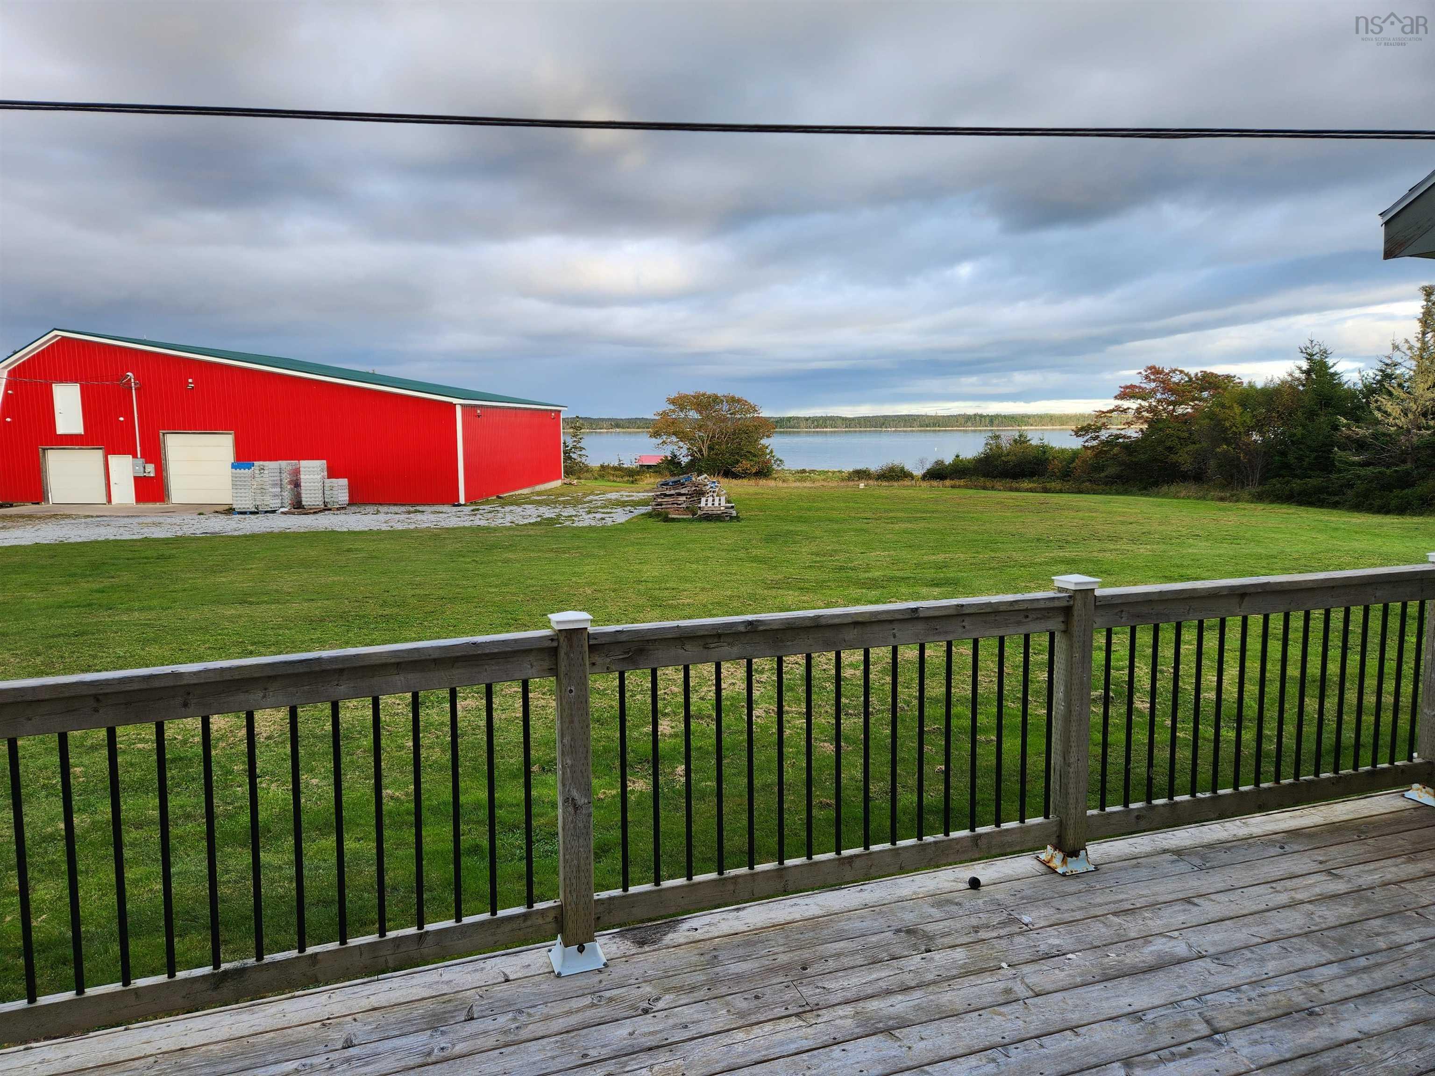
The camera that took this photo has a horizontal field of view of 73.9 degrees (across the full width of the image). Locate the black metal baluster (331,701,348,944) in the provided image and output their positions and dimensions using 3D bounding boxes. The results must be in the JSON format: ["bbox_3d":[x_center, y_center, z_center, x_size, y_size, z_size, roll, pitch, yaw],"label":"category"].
[{"bbox_3d":[-1.067,0.808,2.690,0.019,0.705,0.019,-3,7,-19],"label":"black metal baluster"}]

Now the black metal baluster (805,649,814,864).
[{"bbox_3d":[0.286,0.686,2.975,0.019,0.655,0.019,-3,7,-19],"label":"black metal baluster"}]

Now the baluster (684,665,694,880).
[{"bbox_3d":[-0.088,0.703,2.845,0.019,0.655,0.019,-3,7,-19],"label":"baluster"}]

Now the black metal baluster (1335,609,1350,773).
[{"bbox_3d":[2.573,0.632,3.926,0.019,0.700,0.019,-2,6,-18],"label":"black metal baluster"}]

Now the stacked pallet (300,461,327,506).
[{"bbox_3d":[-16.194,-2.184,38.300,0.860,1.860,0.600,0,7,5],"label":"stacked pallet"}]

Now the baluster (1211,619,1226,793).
[{"bbox_3d":[1.980,0.667,3.769,0.019,0.705,0.019,-3,7,-19],"label":"baluster"}]

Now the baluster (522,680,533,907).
[{"bbox_3d":[-0.531,0.721,2.672,0.019,0.655,0.019,-3,7,-19],"label":"baluster"}]

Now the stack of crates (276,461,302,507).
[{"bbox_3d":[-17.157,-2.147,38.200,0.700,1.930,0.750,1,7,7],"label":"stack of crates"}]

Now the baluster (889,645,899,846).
[{"bbox_3d":[0.611,0.722,3.298,0.019,0.705,0.019,-3,7,-19],"label":"baluster"}]

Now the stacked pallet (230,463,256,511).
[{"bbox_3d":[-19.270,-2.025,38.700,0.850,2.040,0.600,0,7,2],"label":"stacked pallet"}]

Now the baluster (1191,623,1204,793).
[{"bbox_3d":[1.744,0.623,3.469,0.019,0.655,0.019,-3,7,-19],"label":"baluster"}]

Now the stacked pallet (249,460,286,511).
[{"bbox_3d":[-18.250,-2.080,38.700,1.030,2.020,1.030,-1,6,-3],"label":"stacked pallet"}]

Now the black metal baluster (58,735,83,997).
[{"bbox_3d":[-1.656,0.841,2.447,0.019,0.700,0.019,-2,6,-20],"label":"black metal baluster"}]

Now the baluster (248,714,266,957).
[{"bbox_3d":[-1.185,0.765,2.442,0.019,0.655,0.019,-3,7,-19],"label":"baluster"}]

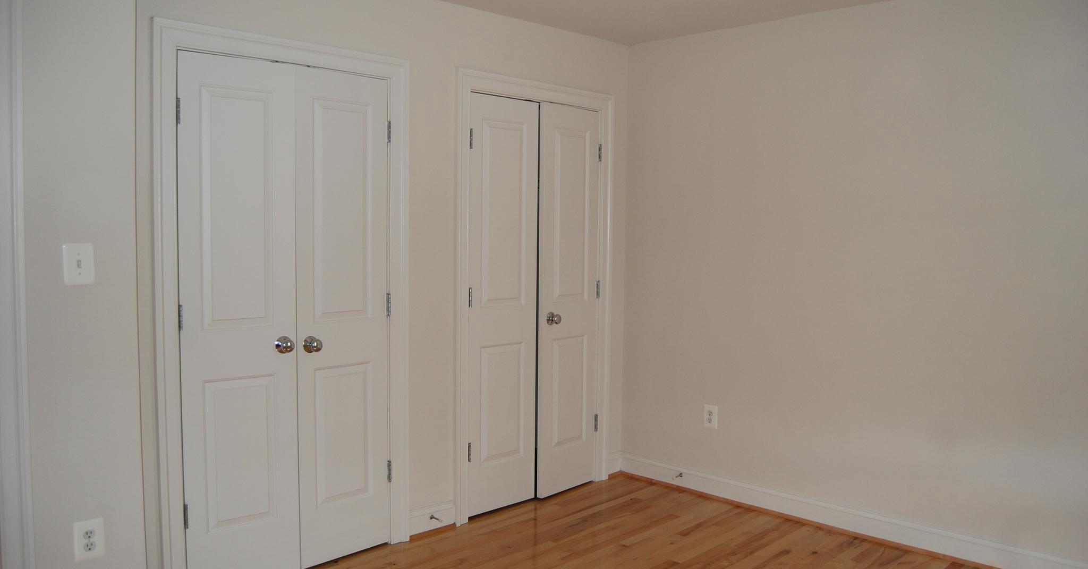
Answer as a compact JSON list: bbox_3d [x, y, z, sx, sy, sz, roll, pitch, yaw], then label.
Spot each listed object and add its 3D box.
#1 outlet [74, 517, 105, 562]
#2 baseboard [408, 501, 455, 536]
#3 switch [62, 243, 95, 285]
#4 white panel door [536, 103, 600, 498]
[{"bbox_3d":[-1.411,0.794,2.530,0.079,0.123,0.009,-3,5,-42],"label":"outlet"},{"bbox_3d":[-0.511,1.074,3.757,0.252,0.120,0.018,-3,5,-42],"label":"baseboard"},{"bbox_3d":[-1.410,-0.061,2.473,0.079,0.123,0.012,-3,5,-42],"label":"switch"},{"bbox_3d":[0.125,0.088,4.291,0.038,2.012,0.432,4,5,43],"label":"white panel door"}]

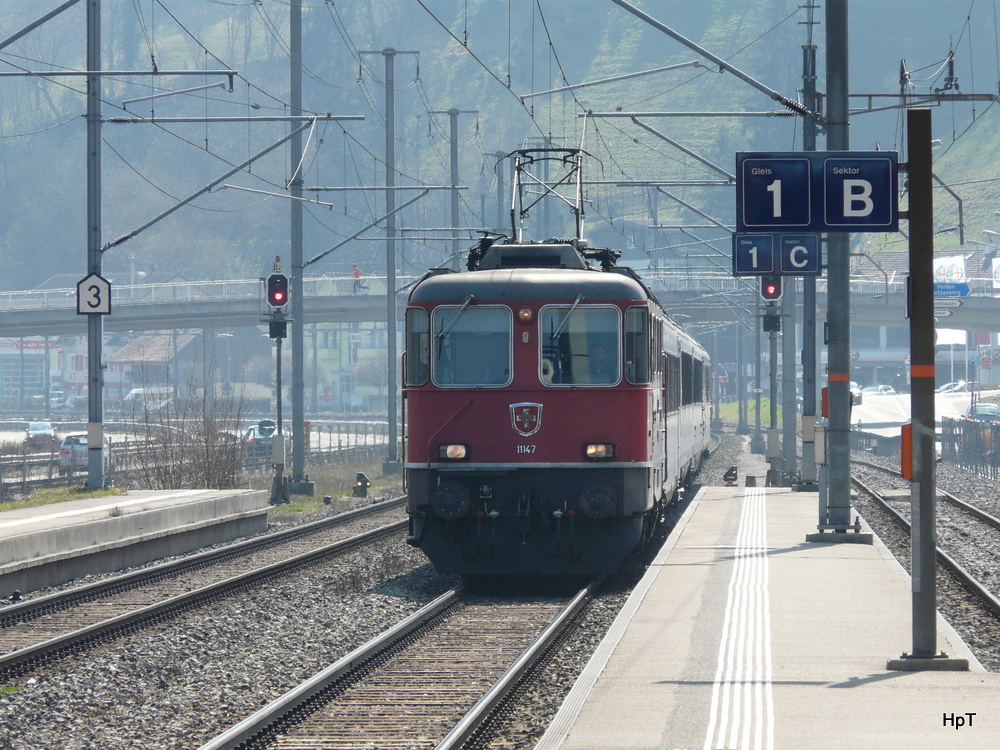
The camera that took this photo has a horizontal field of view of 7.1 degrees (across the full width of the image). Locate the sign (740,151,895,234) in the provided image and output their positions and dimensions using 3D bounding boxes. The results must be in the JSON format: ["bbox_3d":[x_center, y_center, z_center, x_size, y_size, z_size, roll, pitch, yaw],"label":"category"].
[{"bbox_3d":[2.023,-1.164,51.500,1.030,0.510,0.110,0,0,2],"label":"sign"}]

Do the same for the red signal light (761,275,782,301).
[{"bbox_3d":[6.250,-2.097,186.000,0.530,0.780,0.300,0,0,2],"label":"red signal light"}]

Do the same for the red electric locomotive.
[{"bbox_3d":[0.540,0.400,103.200,2.980,4.200,14.800,0,0,2],"label":"red electric locomotive"}]

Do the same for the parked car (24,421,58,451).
[{"bbox_3d":[-29.872,3.811,527.000,1.770,1.470,4.200,0,0,0],"label":"parked car"}]

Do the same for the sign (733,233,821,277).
[{"bbox_3d":[3.229,-1.412,94.300,1.030,0.510,0.110,0,0,2],"label":"sign"}]

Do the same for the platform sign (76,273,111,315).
[{"bbox_3d":[-7.515,-1.506,149.800,0.620,0.780,0.060,0,0,2],"label":"platform sign"}]

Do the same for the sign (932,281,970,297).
[{"bbox_3d":[16.152,-3.047,290.000,1.500,0.500,0.080,0,0,2],"label":"sign"}]

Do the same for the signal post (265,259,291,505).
[{"bbox_3d":[-5.109,0.150,187.000,0.620,5.700,0.500,0,0,2],"label":"signal post"}]

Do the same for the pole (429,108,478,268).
[{"bbox_3d":[-1.610,-3.348,296.000,1.800,12.800,0.320,0,0,2],"label":"pole"}]

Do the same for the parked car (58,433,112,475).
[{"bbox_3d":[-15.462,2.940,301.000,1.770,1.500,4.400,0,0,-1],"label":"parked car"}]

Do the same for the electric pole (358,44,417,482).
[{"bbox_3d":[-3.344,-3.557,247.000,1.750,12.800,0.320,0,0,2],"label":"electric pole"}]

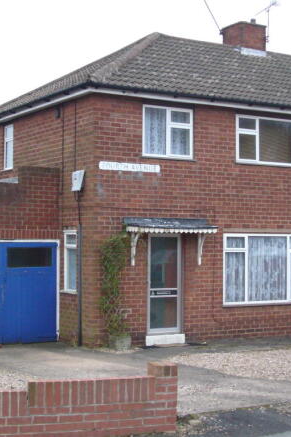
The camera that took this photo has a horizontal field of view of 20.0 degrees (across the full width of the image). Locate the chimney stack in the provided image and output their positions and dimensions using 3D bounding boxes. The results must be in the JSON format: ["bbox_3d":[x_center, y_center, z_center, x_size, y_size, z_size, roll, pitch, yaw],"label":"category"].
[{"bbox_3d":[2.624,-4.713,21.747,0.830,0.789,0.816,1,-2,-32],"label":"chimney stack"}]

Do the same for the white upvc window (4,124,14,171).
[{"bbox_3d":[-3.137,-1.636,19.066,0.100,1.034,0.626,1,-2,-32],"label":"white upvc window"}]

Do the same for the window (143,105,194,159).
[{"bbox_3d":[0.451,-1.700,16.358,1.197,1.013,0.100,1,-2,-32],"label":"window"}]

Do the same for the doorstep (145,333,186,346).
[{"bbox_3d":[0.393,2.383,16.160,0.911,0.190,0.260,1,-2,-32],"label":"doorstep"}]

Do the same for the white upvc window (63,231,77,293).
[{"bbox_3d":[-1.466,0.857,16.271,0.100,1.156,0.626,1,-2,-32],"label":"white upvc window"}]

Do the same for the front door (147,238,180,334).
[{"bbox_3d":[0.385,1.271,16.314,0.843,1.999,0.090,1,-2,-32],"label":"front door"}]

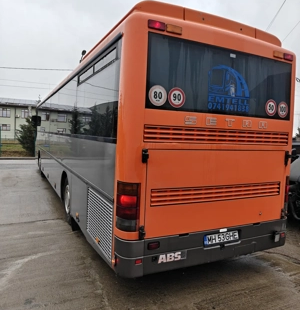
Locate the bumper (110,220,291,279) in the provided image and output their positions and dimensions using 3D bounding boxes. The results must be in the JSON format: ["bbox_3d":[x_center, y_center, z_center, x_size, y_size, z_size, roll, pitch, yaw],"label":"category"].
[{"bbox_3d":[0.789,1.042,3.267,2.470,0.385,0.280,0,5,-27],"label":"bumper"}]

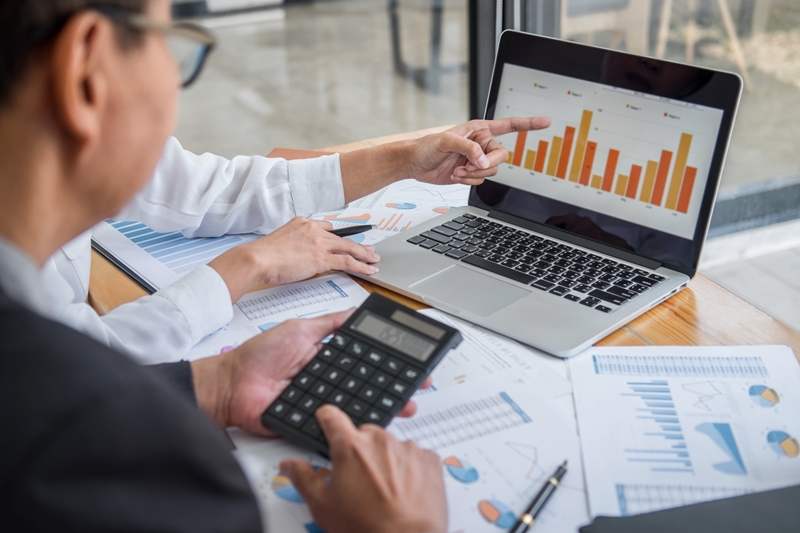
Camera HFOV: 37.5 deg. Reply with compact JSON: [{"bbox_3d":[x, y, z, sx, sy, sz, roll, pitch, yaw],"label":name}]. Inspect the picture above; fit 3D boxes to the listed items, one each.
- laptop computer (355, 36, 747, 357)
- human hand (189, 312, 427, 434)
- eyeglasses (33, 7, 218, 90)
[{"bbox_3d":[0.138,-0.093,1.230,0.314,0.215,0.288,21,33,40],"label":"laptop computer"},{"bbox_3d":[-0.078,0.094,1.018,0.195,0.062,0.108,1,40,7],"label":"human hand"},{"bbox_3d":[-0.203,-0.137,0.689,0.142,0.046,0.137,14,7,31],"label":"eyeglasses"}]

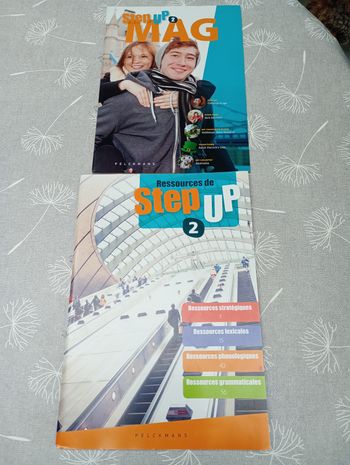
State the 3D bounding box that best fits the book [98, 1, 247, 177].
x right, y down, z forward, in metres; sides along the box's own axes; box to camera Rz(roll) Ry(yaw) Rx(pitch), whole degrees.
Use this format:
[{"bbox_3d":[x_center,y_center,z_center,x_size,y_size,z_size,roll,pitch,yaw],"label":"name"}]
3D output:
[{"bbox_3d":[-0.004,-0.211,0.534,0.204,0.008,0.288,0,71,2],"label":"book"}]

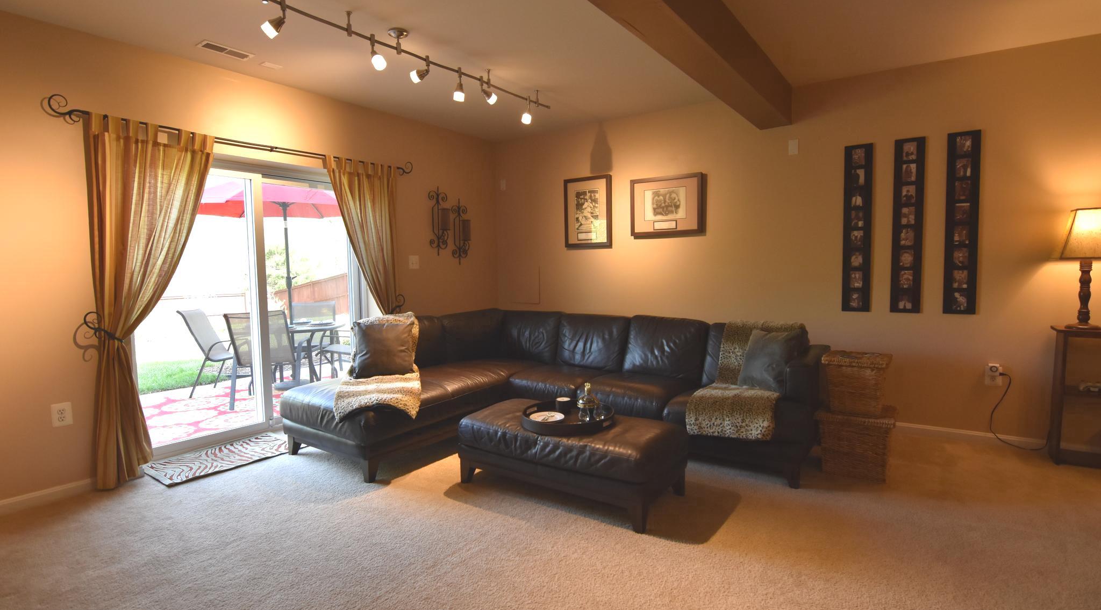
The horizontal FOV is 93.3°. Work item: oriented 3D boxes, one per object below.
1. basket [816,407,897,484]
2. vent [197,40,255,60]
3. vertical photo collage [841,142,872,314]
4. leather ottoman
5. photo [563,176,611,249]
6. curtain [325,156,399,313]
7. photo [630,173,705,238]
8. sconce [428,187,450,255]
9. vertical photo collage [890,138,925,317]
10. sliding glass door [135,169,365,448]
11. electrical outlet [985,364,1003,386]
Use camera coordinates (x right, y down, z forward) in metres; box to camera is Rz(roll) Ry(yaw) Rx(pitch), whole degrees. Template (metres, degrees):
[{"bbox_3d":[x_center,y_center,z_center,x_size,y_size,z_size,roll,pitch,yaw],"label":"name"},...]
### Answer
[{"bbox_3d":[1.730,0.766,2.951,0.375,0.360,0.300,3,6,35],"label":"basket"},{"bbox_3d":[-1.888,-1.478,3.028,0.142,0.015,0.275,3,6,35],"label":"vent"},{"bbox_3d":[2.331,-0.574,3.949,0.182,1.254,0.020,1,4,30],"label":"vertical photo collage"},{"bbox_3d":[0.122,0.848,2.997,1.173,0.398,0.618,2,4,34],"label":"leather ottoman"},{"bbox_3d":[0.367,-0.892,5.048,0.492,0.684,0.030,1,4,30],"label":"photo"},{"bbox_3d":[-1.450,-0.123,4.160,0.130,2.000,0.670,3,6,35],"label":"curtain"},{"bbox_3d":[1.037,-0.888,4.663,0.650,0.515,0.030,1,4,30],"label":"photo"},{"bbox_3d":[-0.992,-0.772,4.802,0.155,0.625,0.235,3,6,35],"label":"sconce"},{"bbox_3d":[2.606,-0.571,3.792,0.179,1.257,0.020,1,4,30],"label":"vertical photo collage"},{"bbox_3d":[-2.123,0.006,3.791,0.100,2.003,1.692,2,5,38],"label":"sliding glass door"},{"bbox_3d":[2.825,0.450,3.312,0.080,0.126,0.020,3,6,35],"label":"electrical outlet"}]

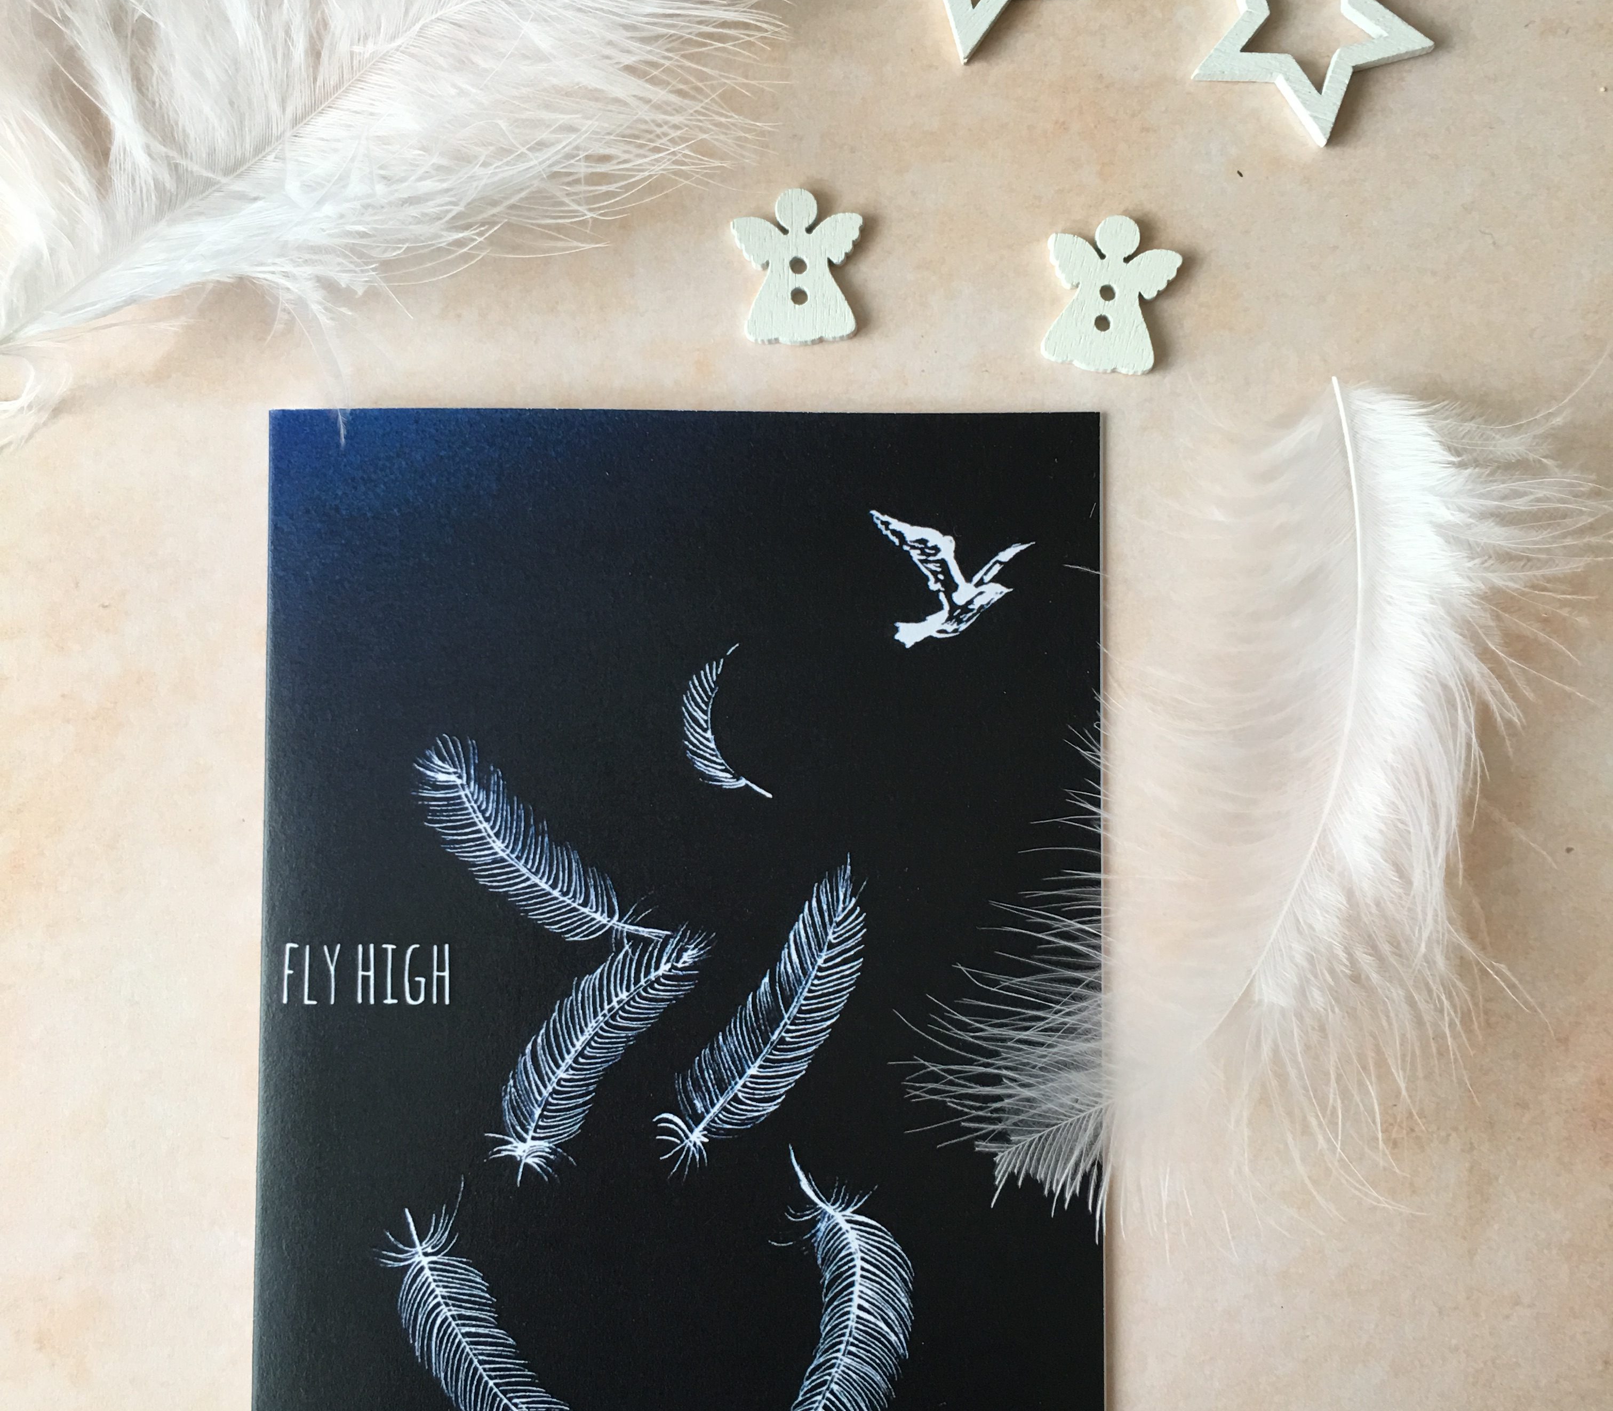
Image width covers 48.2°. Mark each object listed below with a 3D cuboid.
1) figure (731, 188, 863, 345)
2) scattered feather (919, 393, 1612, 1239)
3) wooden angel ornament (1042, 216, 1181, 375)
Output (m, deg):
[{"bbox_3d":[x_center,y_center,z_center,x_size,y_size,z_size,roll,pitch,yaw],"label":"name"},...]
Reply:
[{"bbox_3d":[-0.001,-0.057,0.233,0.017,0.002,0.020,-4,87,-1],"label":"figure"},{"bbox_3d":[0.058,0.013,0.222,0.064,0.018,0.106,20,87,0],"label":"scattered feather"},{"bbox_3d":[0.039,-0.053,0.233,0.017,0.002,0.020,10,87,0],"label":"wooden angel ornament"}]

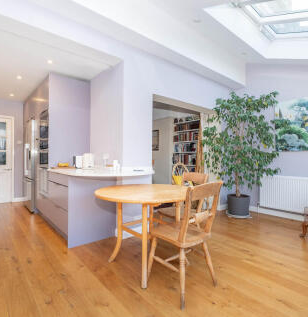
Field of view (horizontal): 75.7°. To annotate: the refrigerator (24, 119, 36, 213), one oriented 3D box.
[{"bbox_3d":[-2.366,0.162,4.294,0.720,1.770,0.910,0,0,-42],"label":"refrigerator"}]

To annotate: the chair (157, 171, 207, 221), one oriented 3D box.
[{"bbox_3d":[0.370,0.614,2.335,0.470,0.850,0.480,0,0,-42],"label":"chair"}]

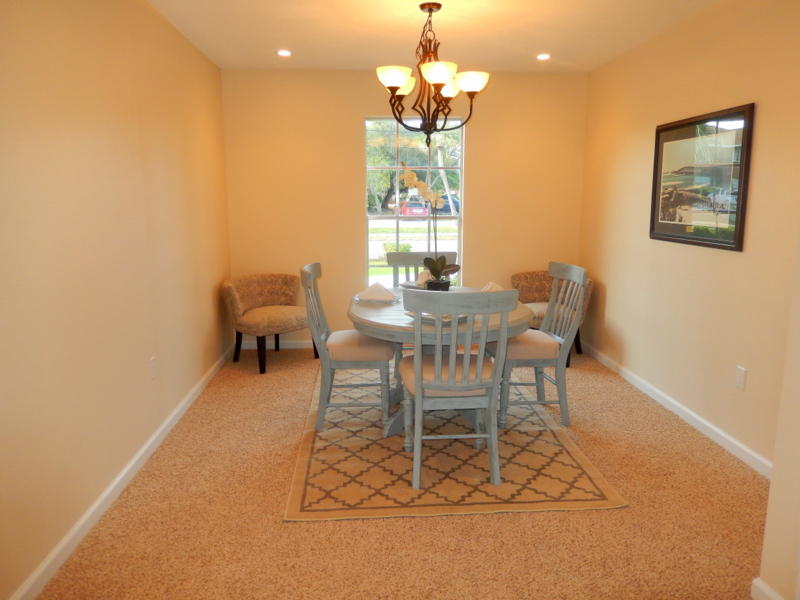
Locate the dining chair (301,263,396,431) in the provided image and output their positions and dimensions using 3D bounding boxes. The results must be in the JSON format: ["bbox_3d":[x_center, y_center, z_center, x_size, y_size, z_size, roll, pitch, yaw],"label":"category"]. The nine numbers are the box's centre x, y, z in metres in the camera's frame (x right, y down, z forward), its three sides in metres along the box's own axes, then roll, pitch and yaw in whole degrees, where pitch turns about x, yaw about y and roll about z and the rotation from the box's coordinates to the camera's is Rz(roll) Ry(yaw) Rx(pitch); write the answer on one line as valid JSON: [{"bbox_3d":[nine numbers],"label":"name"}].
[{"bbox_3d":[-0.312,0.269,3.650,0.518,0.969,0.511,-1,10,-4],"label":"dining chair"}]

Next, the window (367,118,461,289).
[{"bbox_3d":[0.128,-0.730,5.252,0.870,1.760,0.100,-1,10,-4],"label":"window"}]

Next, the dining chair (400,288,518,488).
[{"bbox_3d":[0.259,0.396,2.942,0.518,0.969,0.518,-1,10,-4],"label":"dining chair"}]

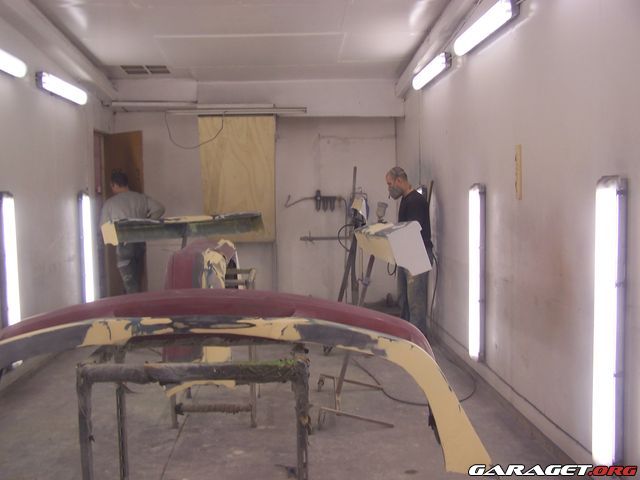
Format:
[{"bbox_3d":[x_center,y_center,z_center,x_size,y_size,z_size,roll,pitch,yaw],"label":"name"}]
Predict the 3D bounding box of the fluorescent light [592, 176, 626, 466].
[{"bbox_3d":[1.240,0.372,3.016,0.095,1.275,0.130,-1,4,-3],"label":"fluorescent light"}]

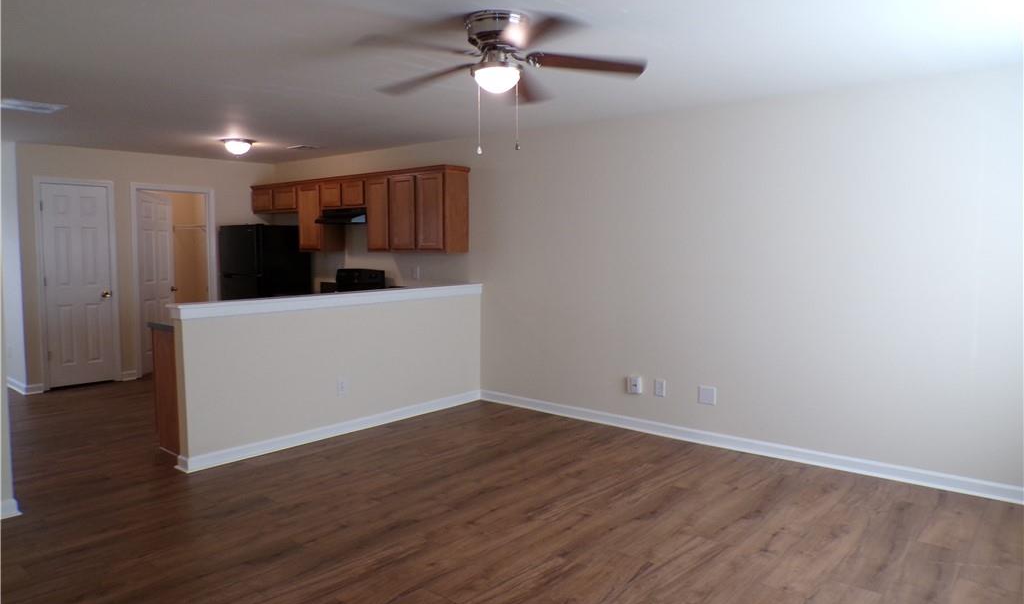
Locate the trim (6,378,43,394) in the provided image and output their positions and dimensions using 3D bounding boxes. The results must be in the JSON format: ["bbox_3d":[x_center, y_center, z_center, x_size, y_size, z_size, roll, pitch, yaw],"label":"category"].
[{"bbox_3d":[-4.930,0.840,7.184,0.640,0.095,0.140,4,6,40],"label":"trim"}]

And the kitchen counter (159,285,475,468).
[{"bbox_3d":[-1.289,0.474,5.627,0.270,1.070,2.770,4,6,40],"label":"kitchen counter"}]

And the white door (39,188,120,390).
[{"bbox_3d":[-4.427,-0.149,7.258,0.045,2.030,0.615,4,6,40],"label":"white door"}]

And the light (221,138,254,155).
[{"bbox_3d":[-2.555,-1.450,6.632,0.330,0.140,0.330,4,6,40],"label":"light"}]

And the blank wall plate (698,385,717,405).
[{"bbox_3d":[1.425,0.683,5.180,0.125,0.122,0.008,4,6,40],"label":"blank wall plate"}]

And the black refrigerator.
[{"bbox_3d":[-2.818,-0.041,8.209,0.770,1.670,0.690,4,6,40],"label":"black refrigerator"}]

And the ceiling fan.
[{"bbox_3d":[-0.069,-1.061,3.092,1.300,0.330,1.320,4,6,40],"label":"ceiling fan"}]

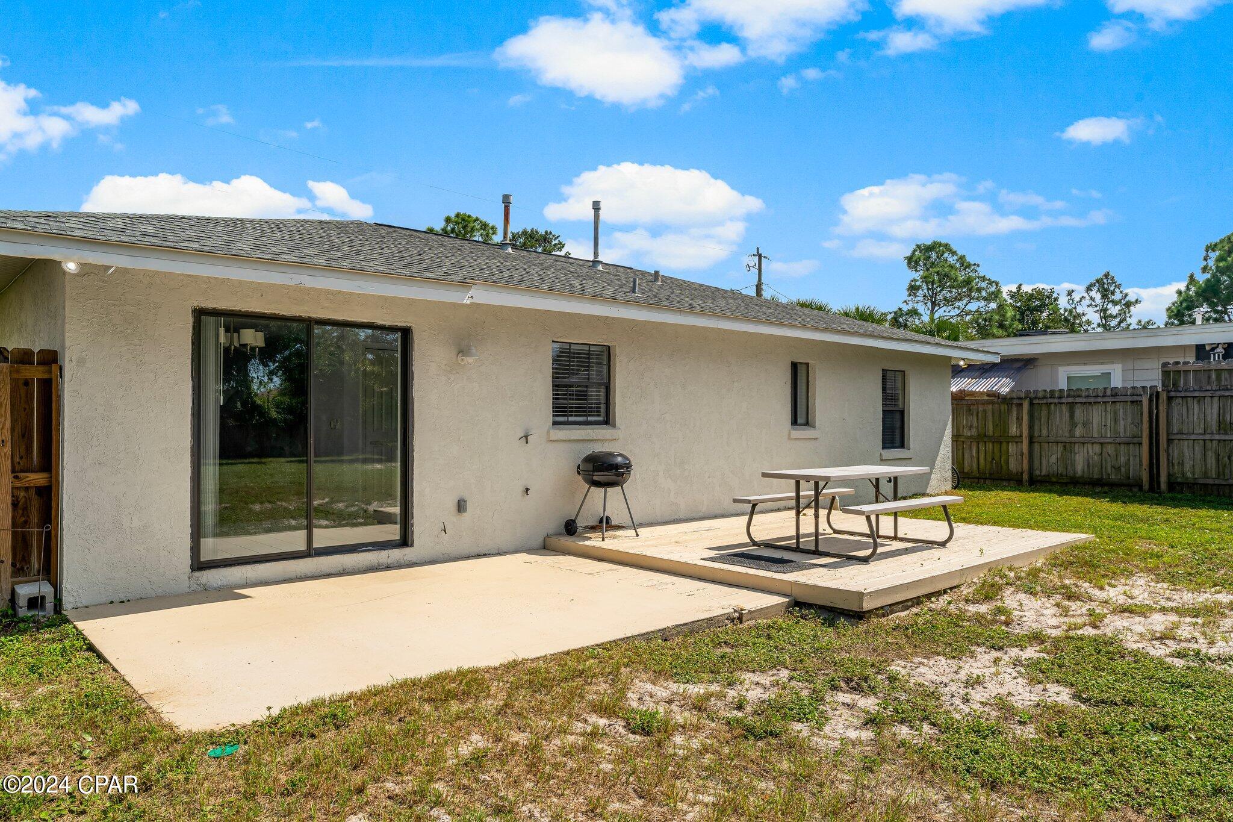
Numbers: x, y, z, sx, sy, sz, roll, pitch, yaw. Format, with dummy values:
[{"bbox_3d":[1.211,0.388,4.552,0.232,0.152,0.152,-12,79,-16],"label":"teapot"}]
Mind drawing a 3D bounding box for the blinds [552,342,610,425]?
[{"bbox_3d":[-0.405,-0.292,9.124,0.892,0.913,0.072,1,-1,-42],"label":"blinds"}]

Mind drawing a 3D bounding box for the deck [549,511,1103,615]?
[{"bbox_3d":[2.149,1.400,8.663,4.433,0.142,3.780,1,-1,-42],"label":"deck"}]

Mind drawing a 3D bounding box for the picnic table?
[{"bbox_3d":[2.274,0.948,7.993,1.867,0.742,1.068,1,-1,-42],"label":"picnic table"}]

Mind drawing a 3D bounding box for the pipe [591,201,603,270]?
[{"bbox_3d":[-0.315,-2.797,13.081,0.156,1.087,0.156,1,-1,-42],"label":"pipe"}]

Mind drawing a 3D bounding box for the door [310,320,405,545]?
[{"bbox_3d":[-2.304,0.227,7.397,0.924,1.956,0.046,1,-1,-42],"label":"door"}]

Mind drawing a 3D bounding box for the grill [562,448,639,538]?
[{"bbox_3d":[-0.140,0.882,8.681,0.566,0.898,0.586,1,-1,-42],"label":"grill"}]

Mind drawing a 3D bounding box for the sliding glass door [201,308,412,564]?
[{"bbox_3d":[-2.619,0.238,7.066,1.836,2.017,0.098,1,-1,-42],"label":"sliding glass door"}]

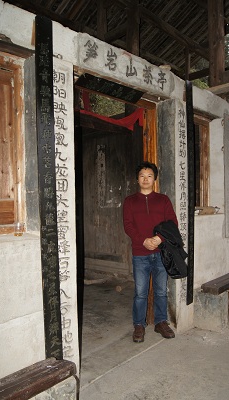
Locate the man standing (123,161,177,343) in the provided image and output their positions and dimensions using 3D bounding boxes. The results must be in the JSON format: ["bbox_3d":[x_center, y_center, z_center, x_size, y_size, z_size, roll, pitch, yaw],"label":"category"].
[{"bbox_3d":[0.340,0.478,3.250,0.530,1.700,0.370,-1,1,6],"label":"man standing"}]

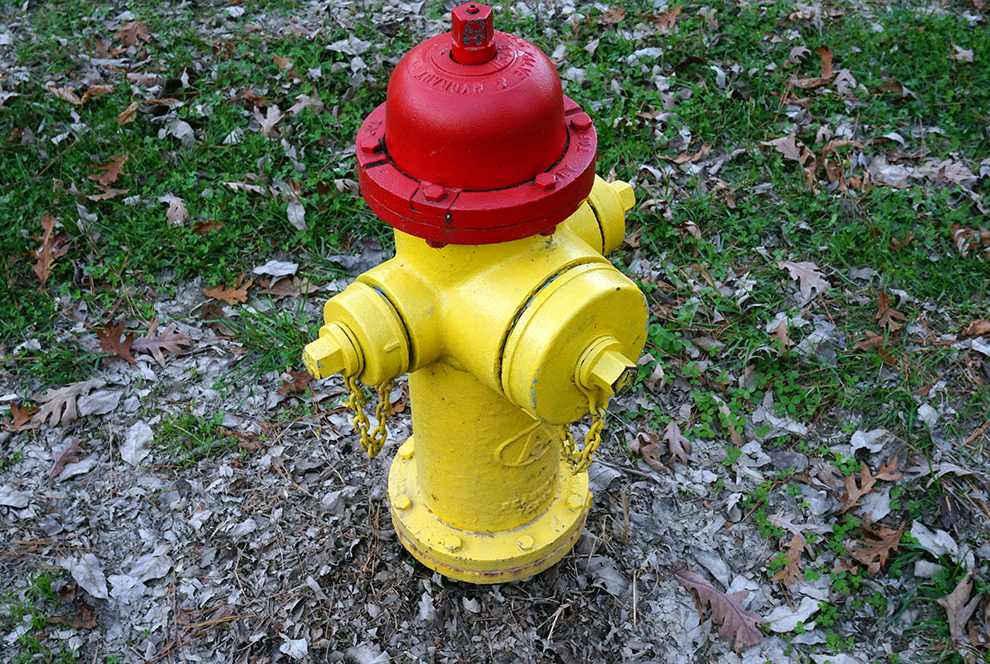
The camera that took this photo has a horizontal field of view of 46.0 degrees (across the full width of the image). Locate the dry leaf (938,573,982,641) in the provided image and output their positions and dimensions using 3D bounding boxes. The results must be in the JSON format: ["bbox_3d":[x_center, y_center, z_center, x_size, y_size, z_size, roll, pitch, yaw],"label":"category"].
[{"bbox_3d":[0.588,0.344,1.478,0.041,0.025,0.095,30,52,30],"label":"dry leaf"}]

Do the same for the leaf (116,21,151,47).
[{"bbox_3d":[-0.863,-0.702,2.765,0.077,0.028,0.072,-19,65,-16],"label":"leaf"}]

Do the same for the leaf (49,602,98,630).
[{"bbox_3d":[-0.543,0.365,1.512,0.064,0.020,0.034,5,43,7],"label":"leaf"}]

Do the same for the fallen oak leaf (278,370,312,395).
[{"bbox_3d":[-0.314,0.080,1.824,0.057,0.022,0.040,-18,45,-16],"label":"fallen oak leaf"}]

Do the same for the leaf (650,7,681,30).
[{"bbox_3d":[0.393,-0.698,2.598,0.088,0.025,0.062,-18,45,-17],"label":"leaf"}]

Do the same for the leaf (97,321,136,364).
[{"bbox_3d":[-0.640,0.019,1.979,0.055,0.020,0.113,-15,49,-15],"label":"leaf"}]

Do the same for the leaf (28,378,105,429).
[{"bbox_3d":[-0.662,0.108,1.808,0.125,0.020,0.083,-29,49,-26],"label":"leaf"}]

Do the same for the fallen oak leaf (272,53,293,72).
[{"bbox_3d":[-0.455,-0.581,2.500,0.036,0.025,0.065,-27,49,-25],"label":"fallen oak leaf"}]

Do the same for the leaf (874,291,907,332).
[{"bbox_3d":[0.668,-0.034,1.996,0.046,0.025,0.079,-23,54,-10],"label":"leaf"}]

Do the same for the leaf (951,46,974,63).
[{"bbox_3d":[1.054,-0.624,2.624,0.054,0.020,0.041,18,67,19],"label":"leaf"}]

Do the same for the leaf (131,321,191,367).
[{"bbox_3d":[-0.542,0.017,1.898,0.093,0.020,0.100,-5,43,-4],"label":"leaf"}]

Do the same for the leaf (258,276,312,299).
[{"bbox_3d":[-0.356,-0.076,1.992,0.096,0.022,0.042,-3,43,-2],"label":"leaf"}]

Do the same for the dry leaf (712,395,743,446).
[{"bbox_3d":[0.343,0.130,1.716,0.020,0.020,0.085,-8,43,-7],"label":"dry leaf"}]

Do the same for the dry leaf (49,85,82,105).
[{"bbox_3d":[-0.890,-0.496,2.423,0.108,0.025,0.030,22,48,24],"label":"dry leaf"}]

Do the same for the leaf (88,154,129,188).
[{"bbox_3d":[-0.735,-0.303,2.211,0.074,0.025,0.080,-12,44,-11],"label":"leaf"}]

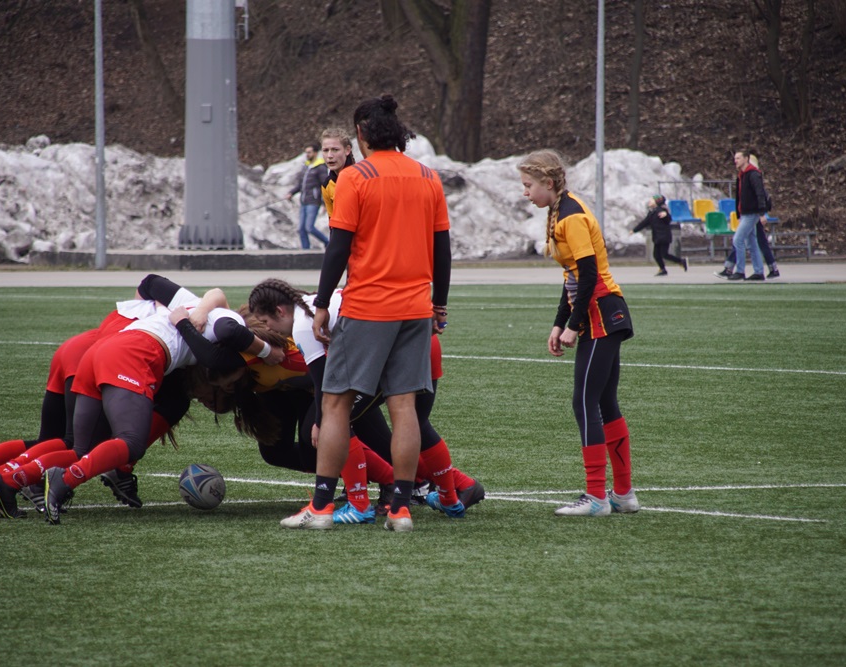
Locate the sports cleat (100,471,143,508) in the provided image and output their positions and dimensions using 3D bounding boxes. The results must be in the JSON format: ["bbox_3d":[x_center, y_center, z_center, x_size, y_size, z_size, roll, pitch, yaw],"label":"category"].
[{"bbox_3d":[-1.318,0.682,32.800,0.250,0.115,0.095,34,-7,-24],"label":"sports cleat"}]

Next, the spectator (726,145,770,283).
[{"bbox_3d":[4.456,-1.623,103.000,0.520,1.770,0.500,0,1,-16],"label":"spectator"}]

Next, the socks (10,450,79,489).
[{"bbox_3d":[-1.595,0.566,31.350,0.310,0.115,0.105,-22,6,-12],"label":"socks"}]

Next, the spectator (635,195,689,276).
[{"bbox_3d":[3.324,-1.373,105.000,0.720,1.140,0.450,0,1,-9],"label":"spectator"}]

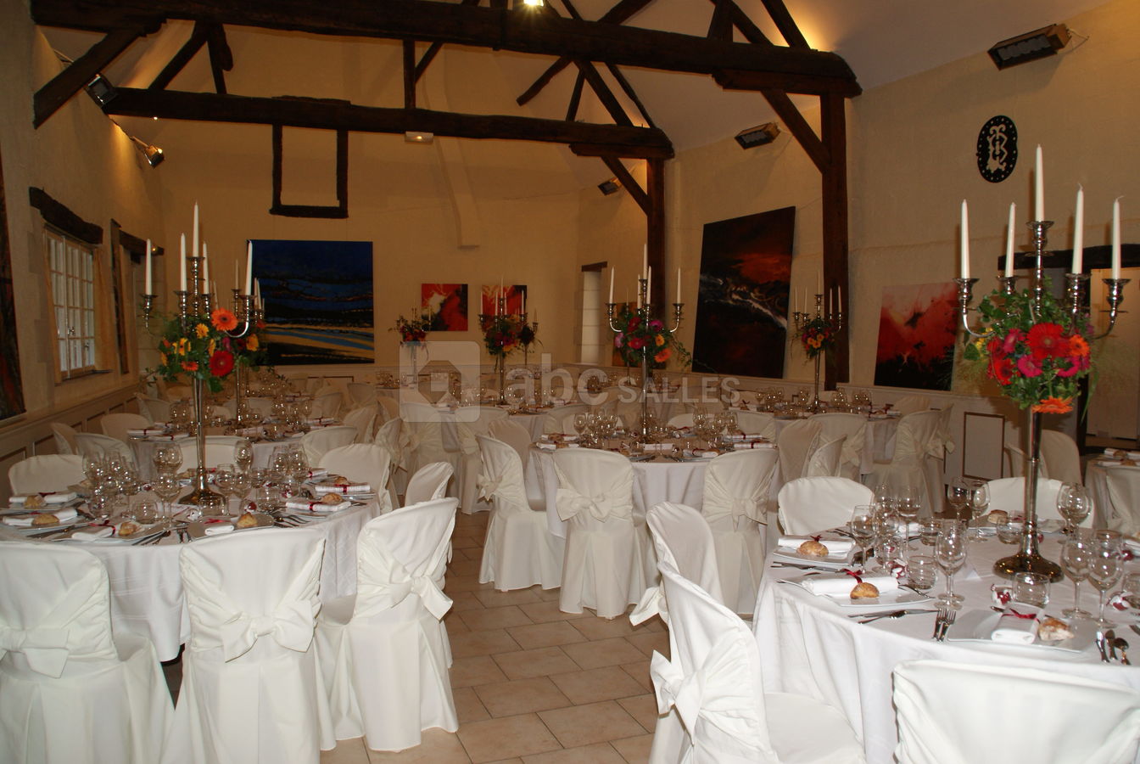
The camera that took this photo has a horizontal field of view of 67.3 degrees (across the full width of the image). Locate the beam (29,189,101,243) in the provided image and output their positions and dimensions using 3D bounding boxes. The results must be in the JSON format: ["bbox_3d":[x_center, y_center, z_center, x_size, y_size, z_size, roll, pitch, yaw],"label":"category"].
[{"bbox_3d":[-4.121,-1.304,6.959,0.150,0.200,2.200,-1,3,-17],"label":"beam"}]

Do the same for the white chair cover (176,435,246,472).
[{"bbox_3d":[-1.924,0.786,4.601,0.450,0.870,0.540,-1,3,-21],"label":"white chair cover"}]

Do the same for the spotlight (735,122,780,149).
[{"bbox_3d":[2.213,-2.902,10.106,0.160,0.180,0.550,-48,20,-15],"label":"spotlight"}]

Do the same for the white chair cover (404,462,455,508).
[{"bbox_3d":[-0.902,0.826,4.153,0.550,0.890,0.470,-2,3,-37],"label":"white chair cover"}]

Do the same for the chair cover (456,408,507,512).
[{"bbox_3d":[-0.721,0.622,7.318,0.470,0.880,0.540,0,3,8],"label":"chair cover"}]

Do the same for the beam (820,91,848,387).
[{"bbox_3d":[2.877,-1.534,9.302,0.210,3.190,0.210,-3,3,-14],"label":"beam"}]

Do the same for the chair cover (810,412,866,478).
[{"bbox_3d":[2.175,0.670,7.032,0.460,0.890,0.540,1,3,12],"label":"chair cover"}]

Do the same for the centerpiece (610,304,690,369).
[{"bbox_3d":[0.519,-0.290,5.571,0.480,0.430,0.440,0,3,0],"label":"centerpiece"}]

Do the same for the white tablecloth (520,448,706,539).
[{"bbox_3d":[0.596,0.700,5.954,1.840,0.540,1.840,0,3,0],"label":"white tablecloth"}]

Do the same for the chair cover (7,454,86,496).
[{"bbox_3d":[-2.452,0.817,4.283,0.550,0.890,0.470,2,3,37],"label":"chair cover"}]

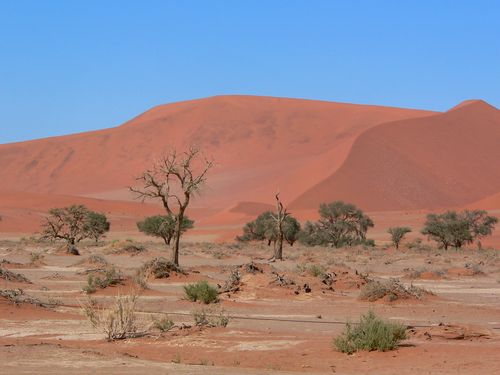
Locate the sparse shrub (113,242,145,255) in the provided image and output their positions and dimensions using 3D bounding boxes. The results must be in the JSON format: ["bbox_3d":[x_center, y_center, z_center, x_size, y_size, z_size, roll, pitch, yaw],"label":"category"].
[{"bbox_3d":[-11.105,5.575,235.000,2.925,1.097,2.486,0,-1,0],"label":"sparse shrub"}]

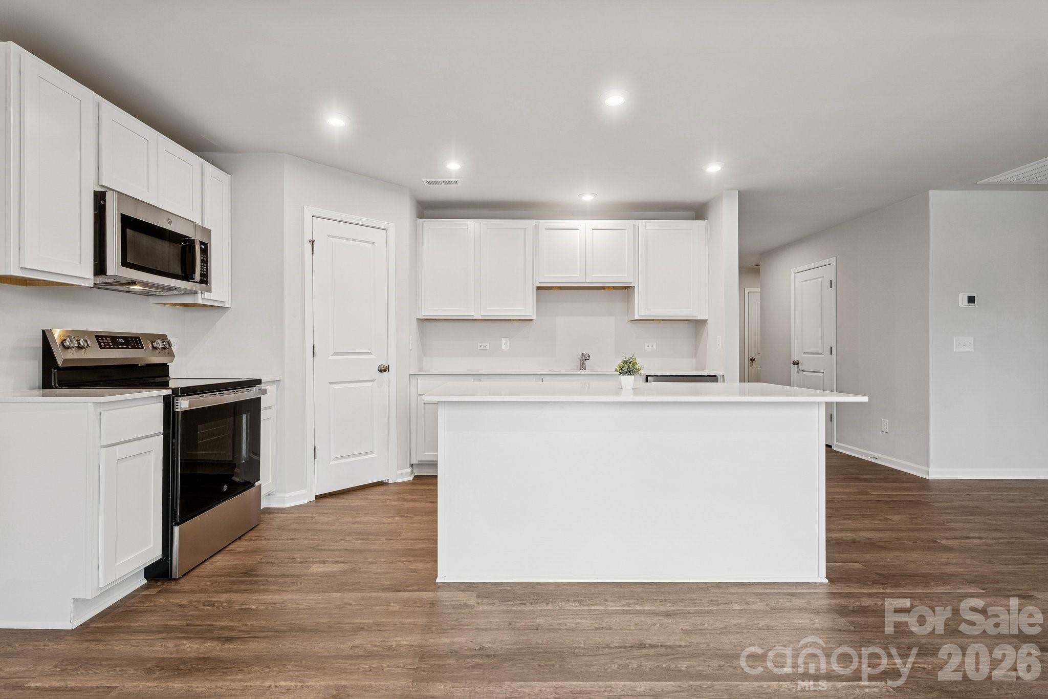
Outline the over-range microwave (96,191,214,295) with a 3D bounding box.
[{"bbox_3d":[-2.145,-0.550,2.555,0.440,0.410,0.710,0,0,0],"label":"over-range microwave"}]

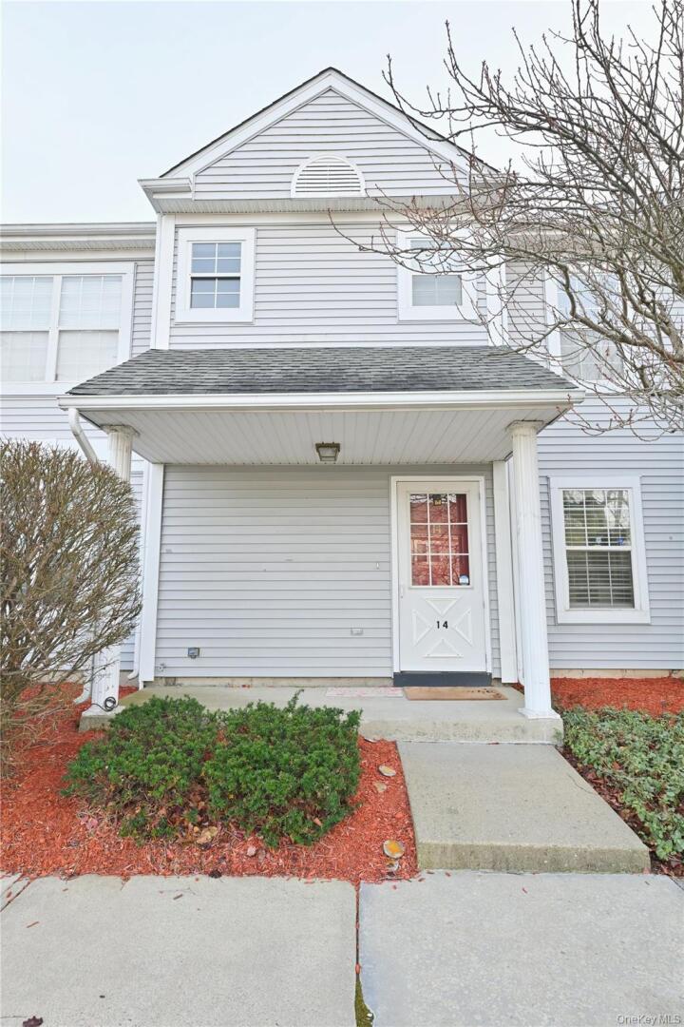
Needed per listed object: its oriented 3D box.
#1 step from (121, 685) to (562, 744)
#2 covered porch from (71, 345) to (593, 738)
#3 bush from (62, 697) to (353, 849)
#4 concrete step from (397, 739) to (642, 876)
[{"bbox_3d":[-0.159,1.815,4.987,3.831,0.184,1.409,0,-8,2],"label":"step"},{"bbox_3d":[-0.157,-0.166,4.987,3.980,3.807,1.970,0,-8,2],"label":"covered porch"},{"bbox_3d":[-0.860,1.607,3.615,1.960,0.590,0.960,0,-8,2],"label":"bush"},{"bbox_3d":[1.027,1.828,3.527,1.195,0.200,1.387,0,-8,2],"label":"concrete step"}]

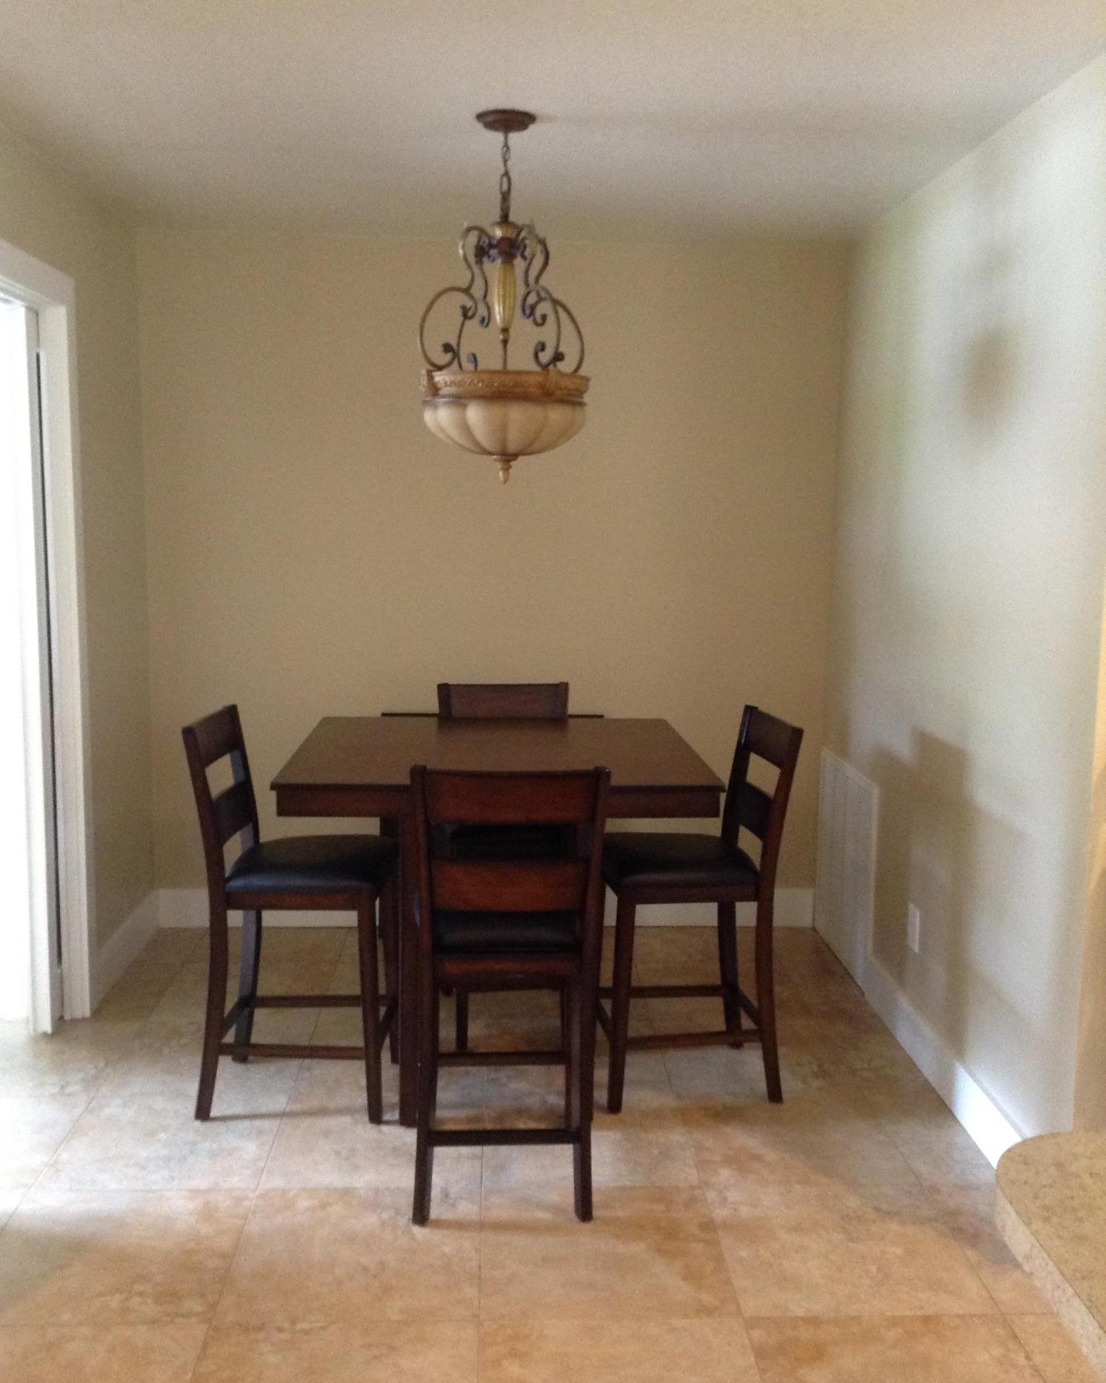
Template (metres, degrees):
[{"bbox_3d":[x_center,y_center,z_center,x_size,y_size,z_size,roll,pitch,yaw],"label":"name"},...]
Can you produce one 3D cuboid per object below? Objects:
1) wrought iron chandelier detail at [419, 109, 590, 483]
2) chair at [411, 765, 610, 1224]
[{"bbox_3d":[-0.113,-0.920,3.349,0.410,0.845,0.410,0,8,-3],"label":"wrought iron chandelier detail"},{"bbox_3d":[-0.107,0.624,3.221,0.415,1.000,0.490,0,8,-3],"label":"chair"}]

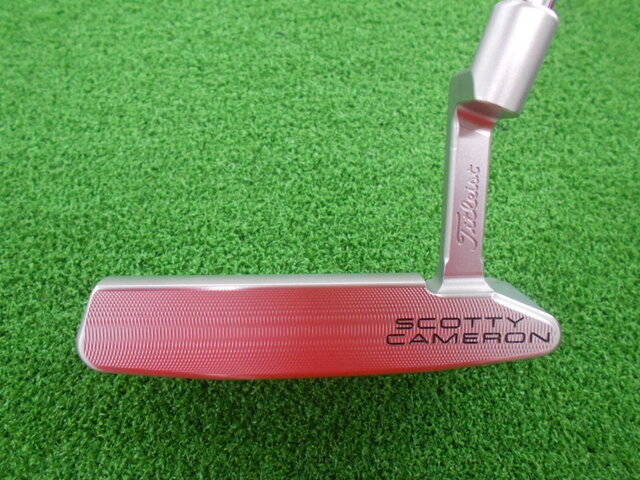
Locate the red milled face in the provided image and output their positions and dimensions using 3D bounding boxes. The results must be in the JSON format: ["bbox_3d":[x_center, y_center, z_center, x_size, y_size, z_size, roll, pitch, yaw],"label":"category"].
[{"bbox_3d":[0.001,0.022,0.122,0.120,0.006,0.025,0,101,-1],"label":"red milled face"}]

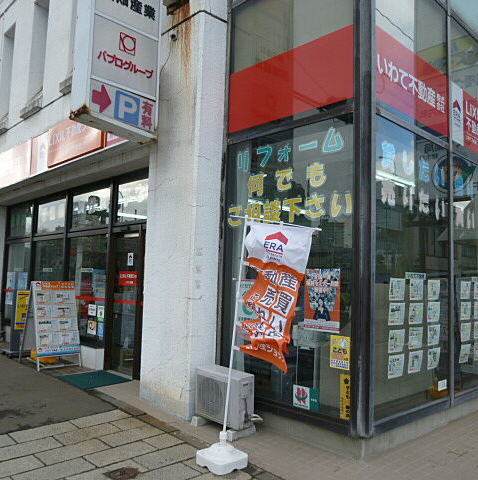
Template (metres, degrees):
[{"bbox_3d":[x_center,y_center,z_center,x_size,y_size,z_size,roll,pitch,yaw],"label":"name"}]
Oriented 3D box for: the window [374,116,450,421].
[{"bbox_3d":[1.871,0.305,4.921,1.631,2.890,0.062,6,-6,-43],"label":"window"}]

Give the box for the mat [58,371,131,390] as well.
[{"bbox_3d":[-2.090,2.016,6.716,0.760,0.015,0.920,6,-6,-43],"label":"mat"}]

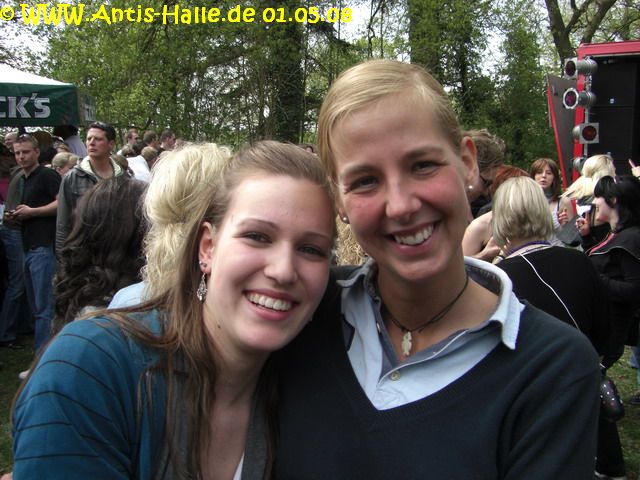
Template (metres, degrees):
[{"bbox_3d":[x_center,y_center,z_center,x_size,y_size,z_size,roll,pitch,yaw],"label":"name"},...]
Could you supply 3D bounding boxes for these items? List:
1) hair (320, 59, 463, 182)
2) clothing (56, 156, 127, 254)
[{"bbox_3d":[0.073,-0.124,0.790,0.160,0.165,0.195,-15,4,13],"label":"hair"},{"bbox_3d":[-1.460,-0.200,4.650,0.540,0.700,0.310,-1,8,-6],"label":"clothing"}]

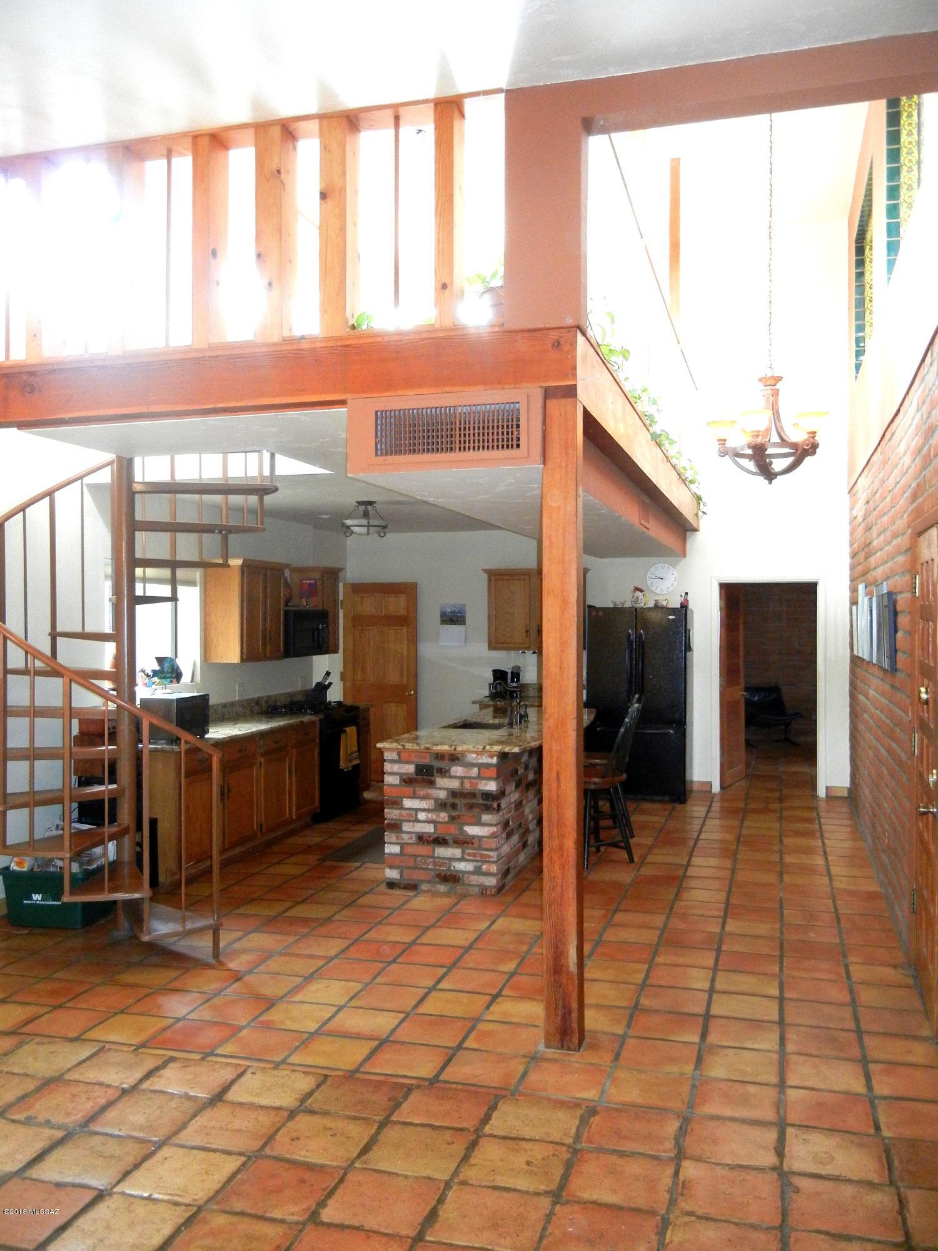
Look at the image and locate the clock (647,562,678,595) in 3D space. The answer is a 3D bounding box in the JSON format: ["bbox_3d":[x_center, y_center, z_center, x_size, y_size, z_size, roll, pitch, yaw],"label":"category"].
[{"bbox_3d":[1.910,-0.457,10.705,0.308,0.308,0.040,0,1,16],"label":"clock"}]

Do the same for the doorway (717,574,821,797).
[{"bbox_3d":[2.897,0.585,10.505,0.987,2.093,0.160,0,1,16],"label":"doorway"}]

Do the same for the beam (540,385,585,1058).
[{"bbox_3d":[0.381,0.393,4.353,0.140,2.580,0.145,0,0,16],"label":"beam"}]

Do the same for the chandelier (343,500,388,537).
[{"bbox_3d":[-0.787,-0.810,8.230,0.350,0.283,0.350,0,1,0],"label":"chandelier"}]

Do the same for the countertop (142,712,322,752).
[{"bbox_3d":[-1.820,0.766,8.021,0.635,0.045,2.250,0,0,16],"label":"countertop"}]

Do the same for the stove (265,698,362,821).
[{"bbox_3d":[-1.386,1.180,9.482,0.670,0.930,0.760,0,0,16],"label":"stove"}]

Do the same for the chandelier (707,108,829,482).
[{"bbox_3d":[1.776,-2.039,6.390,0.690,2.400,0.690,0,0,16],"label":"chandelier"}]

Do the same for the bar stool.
[{"bbox_3d":[0.888,1.099,7.600,0.530,1.110,0.500,0,1,24],"label":"bar stool"}]

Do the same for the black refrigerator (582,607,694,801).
[{"bbox_3d":[1.643,0.730,10.377,0.911,1.804,0.760,0,1,16],"label":"black refrigerator"}]

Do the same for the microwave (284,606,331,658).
[{"bbox_3d":[-1.533,0.063,9.482,0.390,0.420,0.760,0,0,16],"label":"microwave"}]

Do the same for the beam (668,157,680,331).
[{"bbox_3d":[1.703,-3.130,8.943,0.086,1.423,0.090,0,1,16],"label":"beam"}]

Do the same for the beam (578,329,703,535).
[{"bbox_3d":[1.271,-1.061,7.460,0.140,0.280,6.600,0,0,16],"label":"beam"}]

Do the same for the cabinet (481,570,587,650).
[{"bbox_3d":[0.679,-0.157,10.894,1.010,0.812,0.360,0,1,16],"label":"cabinet"}]

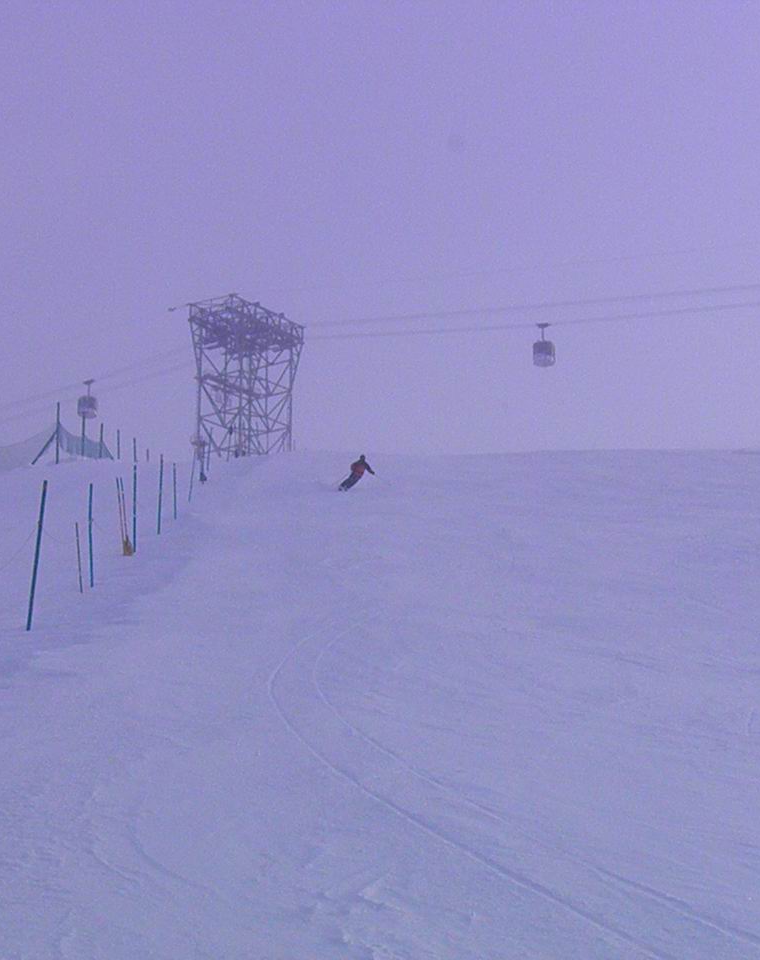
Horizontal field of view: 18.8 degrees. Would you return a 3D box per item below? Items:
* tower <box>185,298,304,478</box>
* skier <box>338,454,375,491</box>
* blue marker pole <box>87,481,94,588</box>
[{"bbox_3d":[-14.320,-9.244,245.000,5.800,18.000,12.000,-12,-20,36],"label":"tower"},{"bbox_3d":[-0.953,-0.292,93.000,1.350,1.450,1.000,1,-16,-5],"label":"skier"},{"bbox_3d":[-4.823,0.932,38.362,0.042,1.780,0.042,-3,-16,-1],"label":"blue marker pole"}]

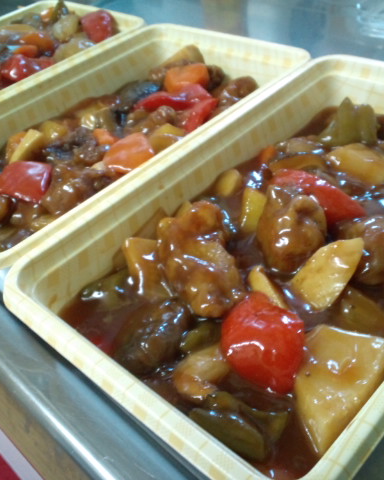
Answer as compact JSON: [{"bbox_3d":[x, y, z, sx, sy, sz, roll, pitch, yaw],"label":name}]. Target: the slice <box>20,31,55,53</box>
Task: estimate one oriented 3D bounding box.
[{"bbox_3d":[-0.110,-0.141,0.369,0.021,0.013,0.019,27,52,35],"label":"slice"}]

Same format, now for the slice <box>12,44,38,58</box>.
[{"bbox_3d":[-0.115,-0.130,0.357,0.015,0.009,0.016,27,52,35],"label":"slice"}]

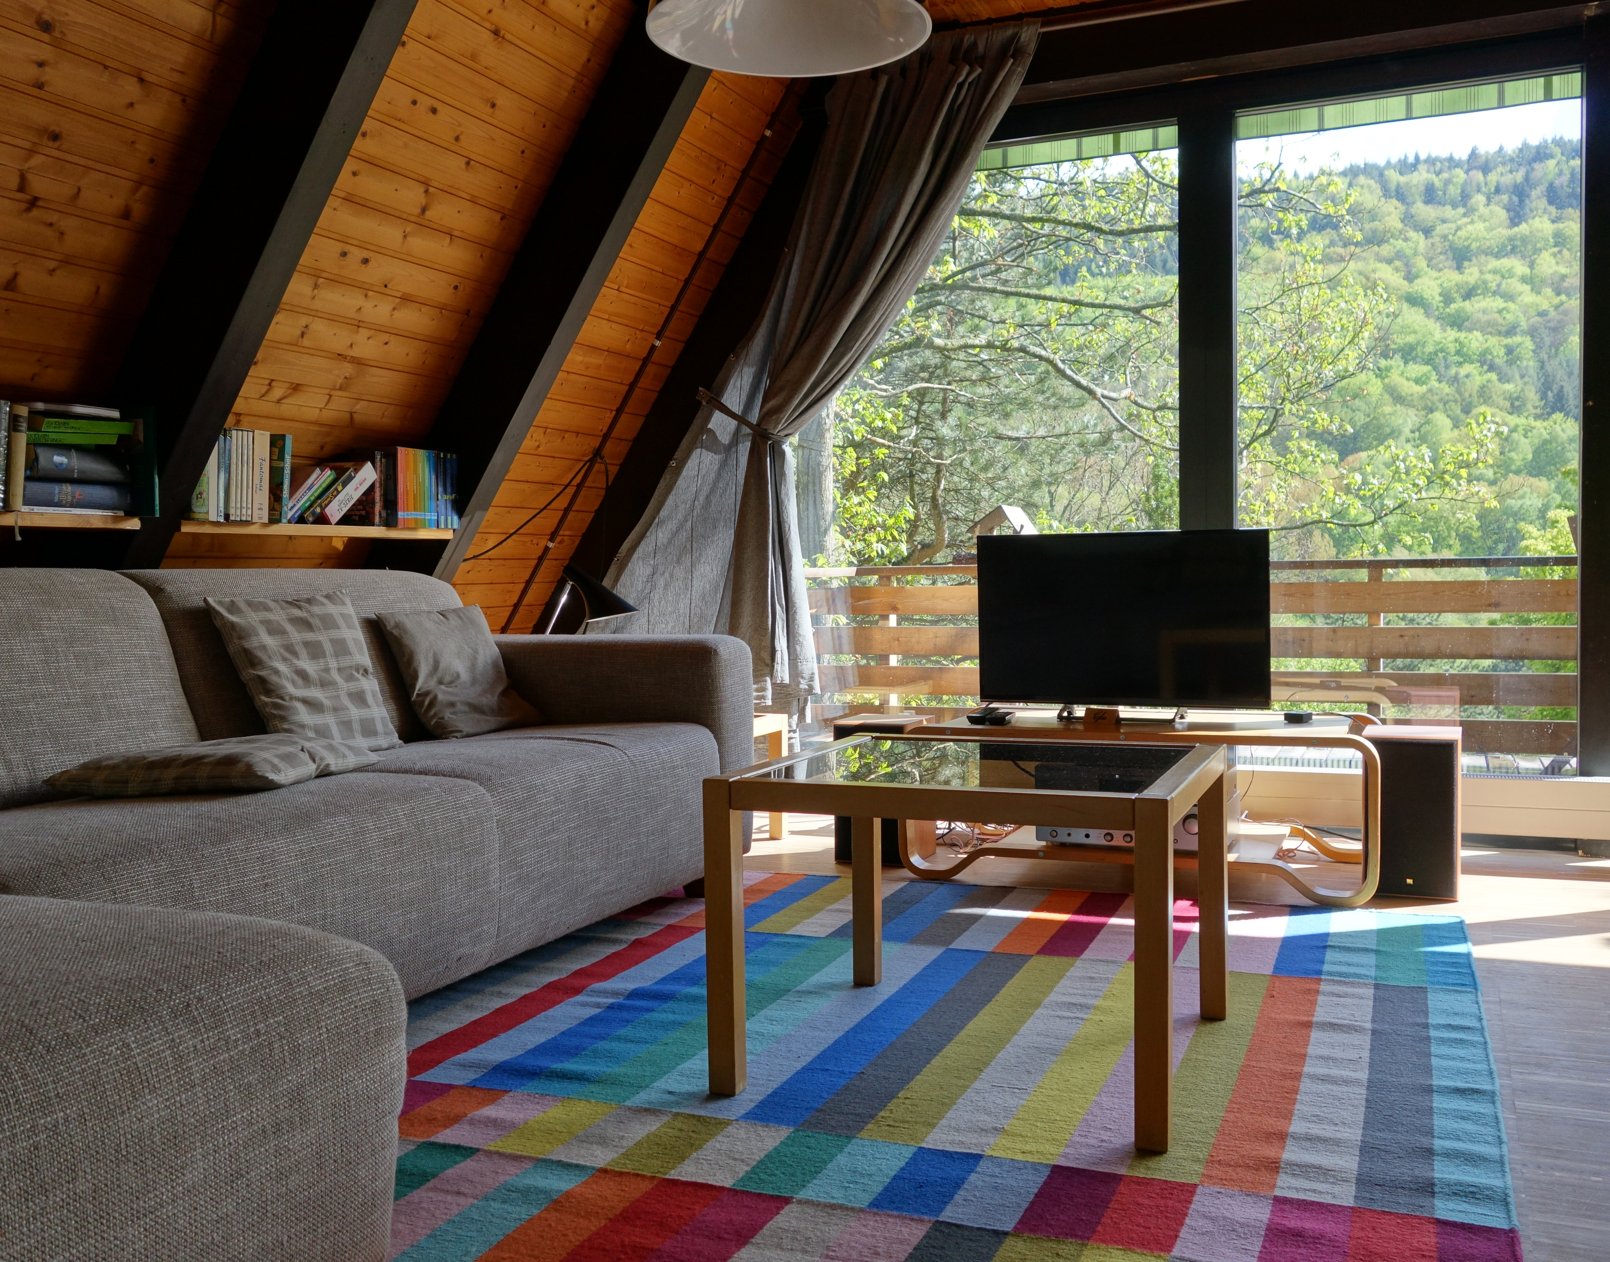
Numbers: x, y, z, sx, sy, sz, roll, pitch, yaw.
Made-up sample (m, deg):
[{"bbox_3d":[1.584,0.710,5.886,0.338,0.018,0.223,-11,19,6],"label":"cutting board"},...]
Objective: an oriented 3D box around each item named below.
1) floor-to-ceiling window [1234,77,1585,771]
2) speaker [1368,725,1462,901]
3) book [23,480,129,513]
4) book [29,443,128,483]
[{"bbox_3d":[1.641,-0.521,4.049,0.883,1.895,0.080,0,3,22],"label":"floor-to-ceiling window"},{"bbox_3d":[1.444,0.425,3.510,0.202,0.370,0.259,0,3,22],"label":"speaker"},{"bbox_3d":[-1.414,-0.248,2.748,0.165,0.047,0.239,0,3,22],"label":"book"},{"bbox_3d":[-1.406,-0.308,2.755,0.155,0.060,0.218,0,3,22],"label":"book"}]

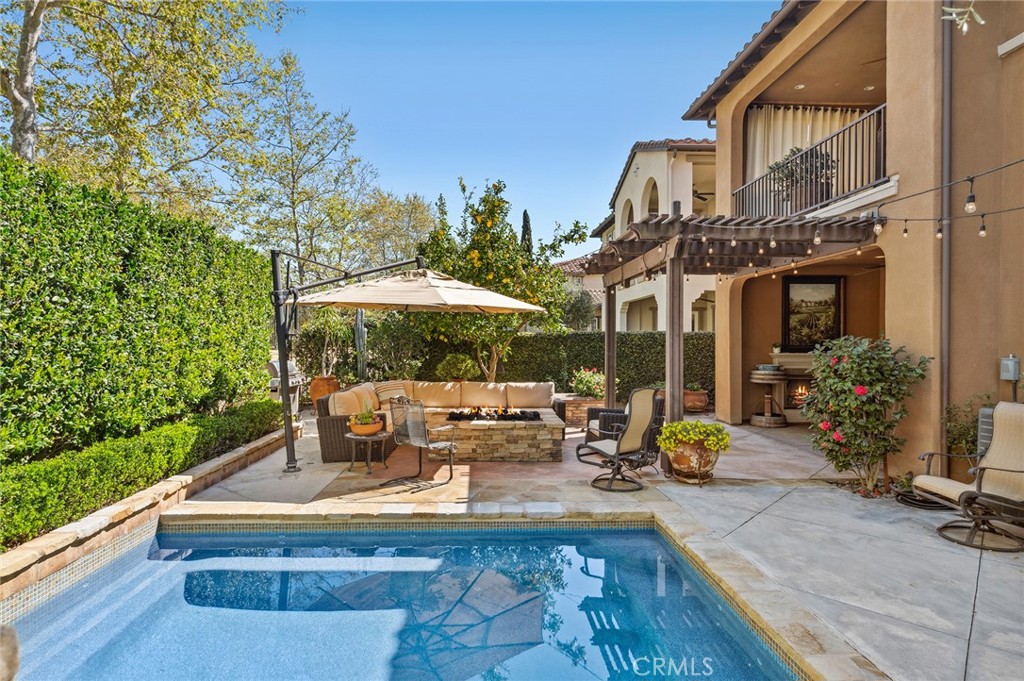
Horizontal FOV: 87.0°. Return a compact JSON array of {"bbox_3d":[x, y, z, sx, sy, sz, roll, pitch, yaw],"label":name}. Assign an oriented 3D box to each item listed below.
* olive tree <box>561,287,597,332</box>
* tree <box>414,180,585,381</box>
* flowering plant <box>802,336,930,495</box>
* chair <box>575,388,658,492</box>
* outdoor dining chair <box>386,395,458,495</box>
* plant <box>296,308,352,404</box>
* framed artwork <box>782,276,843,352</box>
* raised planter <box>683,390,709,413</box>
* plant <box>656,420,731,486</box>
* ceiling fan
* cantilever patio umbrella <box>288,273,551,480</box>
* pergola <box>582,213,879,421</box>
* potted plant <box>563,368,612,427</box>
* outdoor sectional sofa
[{"bbox_3d":[2.750,-0.350,22.500,2.000,3.900,2.000,0,0,-2],"label":"olive tree"},{"bbox_3d":[-0.200,-1.000,10.300,3.200,4.150,3.000,0,0,0],"label":"tree"},{"bbox_3d":[3.780,0.780,5.800,1.220,1.640,1.150,0,0,-2],"label":"flowering plant"},{"bbox_3d":[1.140,1.025,5.820,0.650,1.050,0.800,0,0,-40],"label":"chair"},{"bbox_3d":[-1.030,1.110,6.030,0.630,0.970,0.740,0,0,34],"label":"outdoor dining chair"},{"bbox_3d":[-3.880,0.400,11.200,1.050,2.300,1.000,0,0,0],"label":"plant"},{"bbox_3d":[5.900,-0.510,10.600,1.170,1.480,0.080,0,0,-2],"label":"framed artwork"},{"bbox_3d":[3.830,1.300,11.300,0.580,0.500,0.560,0,0,0],"label":"raised planter"},{"bbox_3d":[2.020,1.220,6.000,0.800,0.670,0.780,0,0,0],"label":"plant"},{"bbox_3d":[5.600,-4.550,16.500,1.300,0.420,1.300,0,0,0],"label":"ceiling fan"},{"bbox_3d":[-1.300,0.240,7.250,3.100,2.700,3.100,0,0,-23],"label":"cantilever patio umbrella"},{"bbox_3d":[2.860,0.080,8.300,3.050,3.040,4.200,0,0,-2],"label":"pergola"},{"bbox_3d":[1.480,1.050,10.300,0.980,1.100,0.900,0,0,-2],"label":"potted plant"},{"bbox_3d":[-0.830,1.130,8.050,3.300,0.840,2.430,0,0,-2],"label":"outdoor sectional sofa"}]

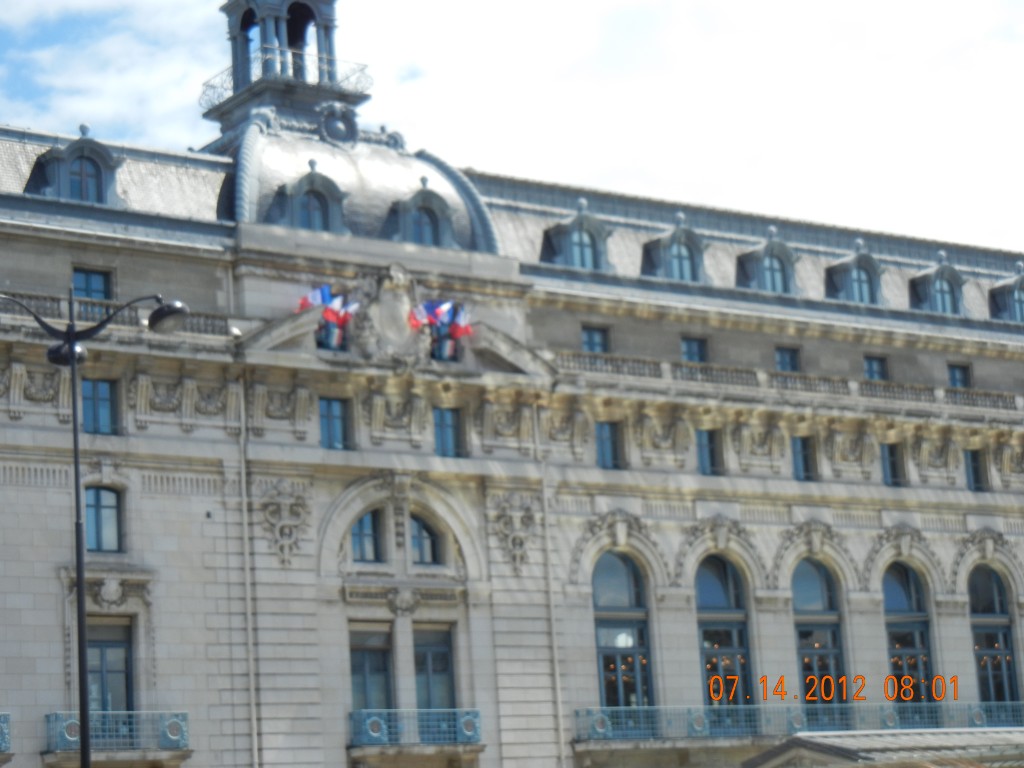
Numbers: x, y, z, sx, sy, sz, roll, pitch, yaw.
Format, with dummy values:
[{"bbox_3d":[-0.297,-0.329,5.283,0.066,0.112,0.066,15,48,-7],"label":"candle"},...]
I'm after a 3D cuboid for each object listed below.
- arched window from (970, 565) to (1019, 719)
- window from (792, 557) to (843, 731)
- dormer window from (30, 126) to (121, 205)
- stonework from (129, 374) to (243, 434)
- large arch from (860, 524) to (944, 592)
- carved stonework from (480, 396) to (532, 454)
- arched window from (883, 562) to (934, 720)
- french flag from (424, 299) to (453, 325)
[{"bbox_3d":[17.281,9.383,81.716,2.201,5.917,0.350,5,-15,-34],"label":"arched window"},{"bbox_3d":[10.423,8.788,77.007,2.210,5.912,0.350,5,-15,-34],"label":"window"},{"bbox_3d":[-14.327,-6.988,74.753,2.450,2.780,1.400,5,-16,-34],"label":"dormer window"},{"bbox_3d":[-9.273,0.592,64.631,3.350,1.480,0.500,5,-15,-34],"label":"stonework"},{"bbox_3d":[14.157,6.485,83.444,3.974,2.469,0.600,5,-15,-35],"label":"large arch"},{"bbox_3d":[-0.145,1.485,80.418,1.900,1.980,0.550,5,-16,-34],"label":"carved stonework"},{"bbox_3d":[13.840,9.113,79.345,2.136,5.855,0.350,5,-15,-34],"label":"arched window"},{"bbox_3d":[-2.269,-2.242,71.734,0.950,0.945,0.450,5,-14,-34],"label":"french flag"}]

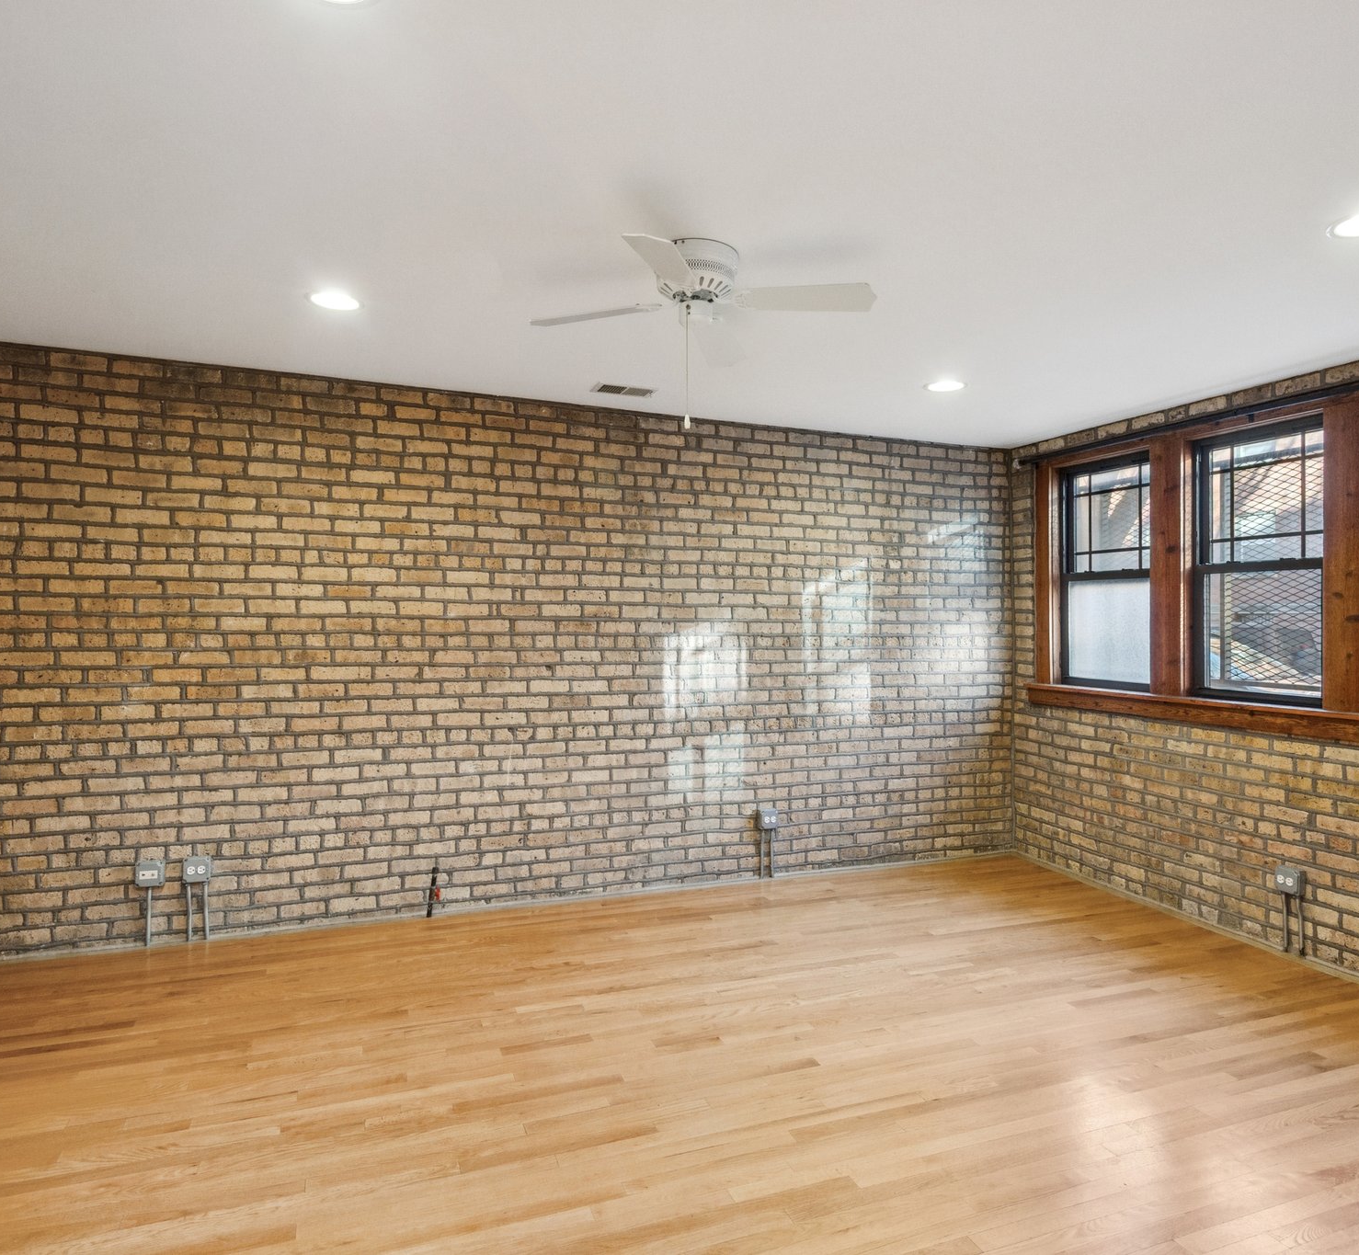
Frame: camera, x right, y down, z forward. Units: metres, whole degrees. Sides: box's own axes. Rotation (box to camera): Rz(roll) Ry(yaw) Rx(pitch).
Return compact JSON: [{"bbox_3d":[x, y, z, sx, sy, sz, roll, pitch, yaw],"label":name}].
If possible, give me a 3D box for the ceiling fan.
[{"bbox_3d":[0.048,-0.845,2.502,1.010,0.520,1.010,1,0,14],"label":"ceiling fan"}]

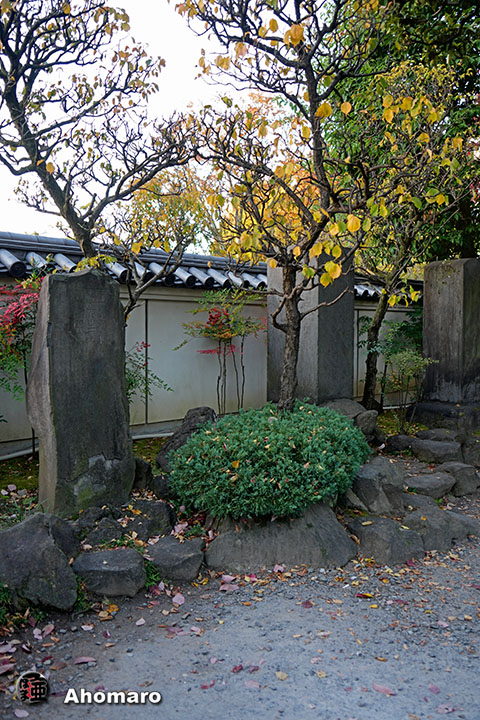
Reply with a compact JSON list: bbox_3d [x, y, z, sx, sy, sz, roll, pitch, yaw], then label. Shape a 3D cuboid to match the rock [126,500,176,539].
[{"bbox_3d":[-0.603,1.070,4.292,0.330,0.200,0.330,0,1,-5],"label":"rock"}]

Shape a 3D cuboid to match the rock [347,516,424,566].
[{"bbox_3d":[0.916,1.097,4.000,0.450,0.240,0.350,0,3,-9],"label":"rock"}]

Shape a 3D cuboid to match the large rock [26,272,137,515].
[{"bbox_3d":[-1.058,0.192,4.311,0.260,1.600,0.610,2,4,43],"label":"large rock"}]

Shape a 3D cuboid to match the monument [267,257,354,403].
[{"bbox_3d":[0.852,-0.416,7.723,0.770,1.780,0.710,2,4,43],"label":"monument"}]

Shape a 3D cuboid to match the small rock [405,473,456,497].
[{"bbox_3d":[1.652,1.071,5.550,0.390,0.150,0.340,-1,3,-12],"label":"small rock"}]

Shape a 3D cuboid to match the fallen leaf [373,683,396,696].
[{"bbox_3d":[0.580,1.324,2.568,0.100,0.020,0.045,1,2,35],"label":"fallen leaf"}]

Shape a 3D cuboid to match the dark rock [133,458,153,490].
[{"bbox_3d":[-0.757,0.857,4.870,0.200,0.230,0.200,-3,4,-45],"label":"dark rock"}]

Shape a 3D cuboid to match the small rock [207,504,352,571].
[{"bbox_3d":[0.259,1.114,4.129,0.964,0.360,0.500,0,1,2],"label":"small rock"}]

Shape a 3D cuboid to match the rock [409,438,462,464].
[{"bbox_3d":[2.022,0.945,6.611,0.530,0.210,0.380,0,2,10],"label":"rock"}]

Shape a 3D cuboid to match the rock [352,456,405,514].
[{"bbox_3d":[1.027,0.947,4.773,0.401,0.300,0.480,0,1,7],"label":"rock"}]

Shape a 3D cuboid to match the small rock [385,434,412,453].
[{"bbox_3d":[1.707,0.861,6.850,0.310,0.180,0.260,0,3,-9],"label":"small rock"}]

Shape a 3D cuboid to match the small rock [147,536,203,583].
[{"bbox_3d":[-0.382,1.200,3.877,0.333,0.200,0.320,0,1,-3],"label":"small rock"}]

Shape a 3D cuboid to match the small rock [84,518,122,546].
[{"bbox_3d":[-0.887,1.122,4.187,0.244,0.140,0.240,0,1,-7],"label":"small rock"}]

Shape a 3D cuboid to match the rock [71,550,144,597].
[{"bbox_3d":[-0.745,1.206,3.659,0.404,0.200,0.300,0,1,-7],"label":"rock"}]

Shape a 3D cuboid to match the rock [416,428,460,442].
[{"bbox_3d":[2.207,0.832,7.150,0.440,0.180,0.320,-1,3,-12],"label":"rock"}]

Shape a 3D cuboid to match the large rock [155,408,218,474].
[{"bbox_3d":[-0.503,0.750,6.043,0.587,0.550,0.450,0,1,-3],"label":"large rock"}]

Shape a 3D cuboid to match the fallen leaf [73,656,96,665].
[{"bbox_3d":[-0.656,1.267,2.700,0.103,0.022,0.050,0,3,-6],"label":"fallen leaf"}]

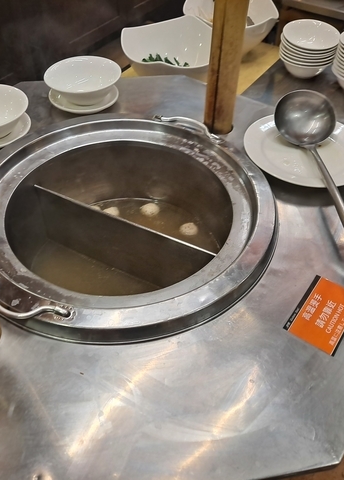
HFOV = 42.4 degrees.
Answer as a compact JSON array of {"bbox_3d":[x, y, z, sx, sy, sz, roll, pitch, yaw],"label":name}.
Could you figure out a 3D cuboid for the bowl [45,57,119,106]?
[{"bbox_3d":[-0.187,-0.329,0.953,0.161,0.060,0.161,1,47,-1],"label":"bowl"}]

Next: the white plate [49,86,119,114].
[{"bbox_3d":[-0.191,-0.309,0.976,0.151,0.020,0.151,1,47,-1],"label":"white plate"}]

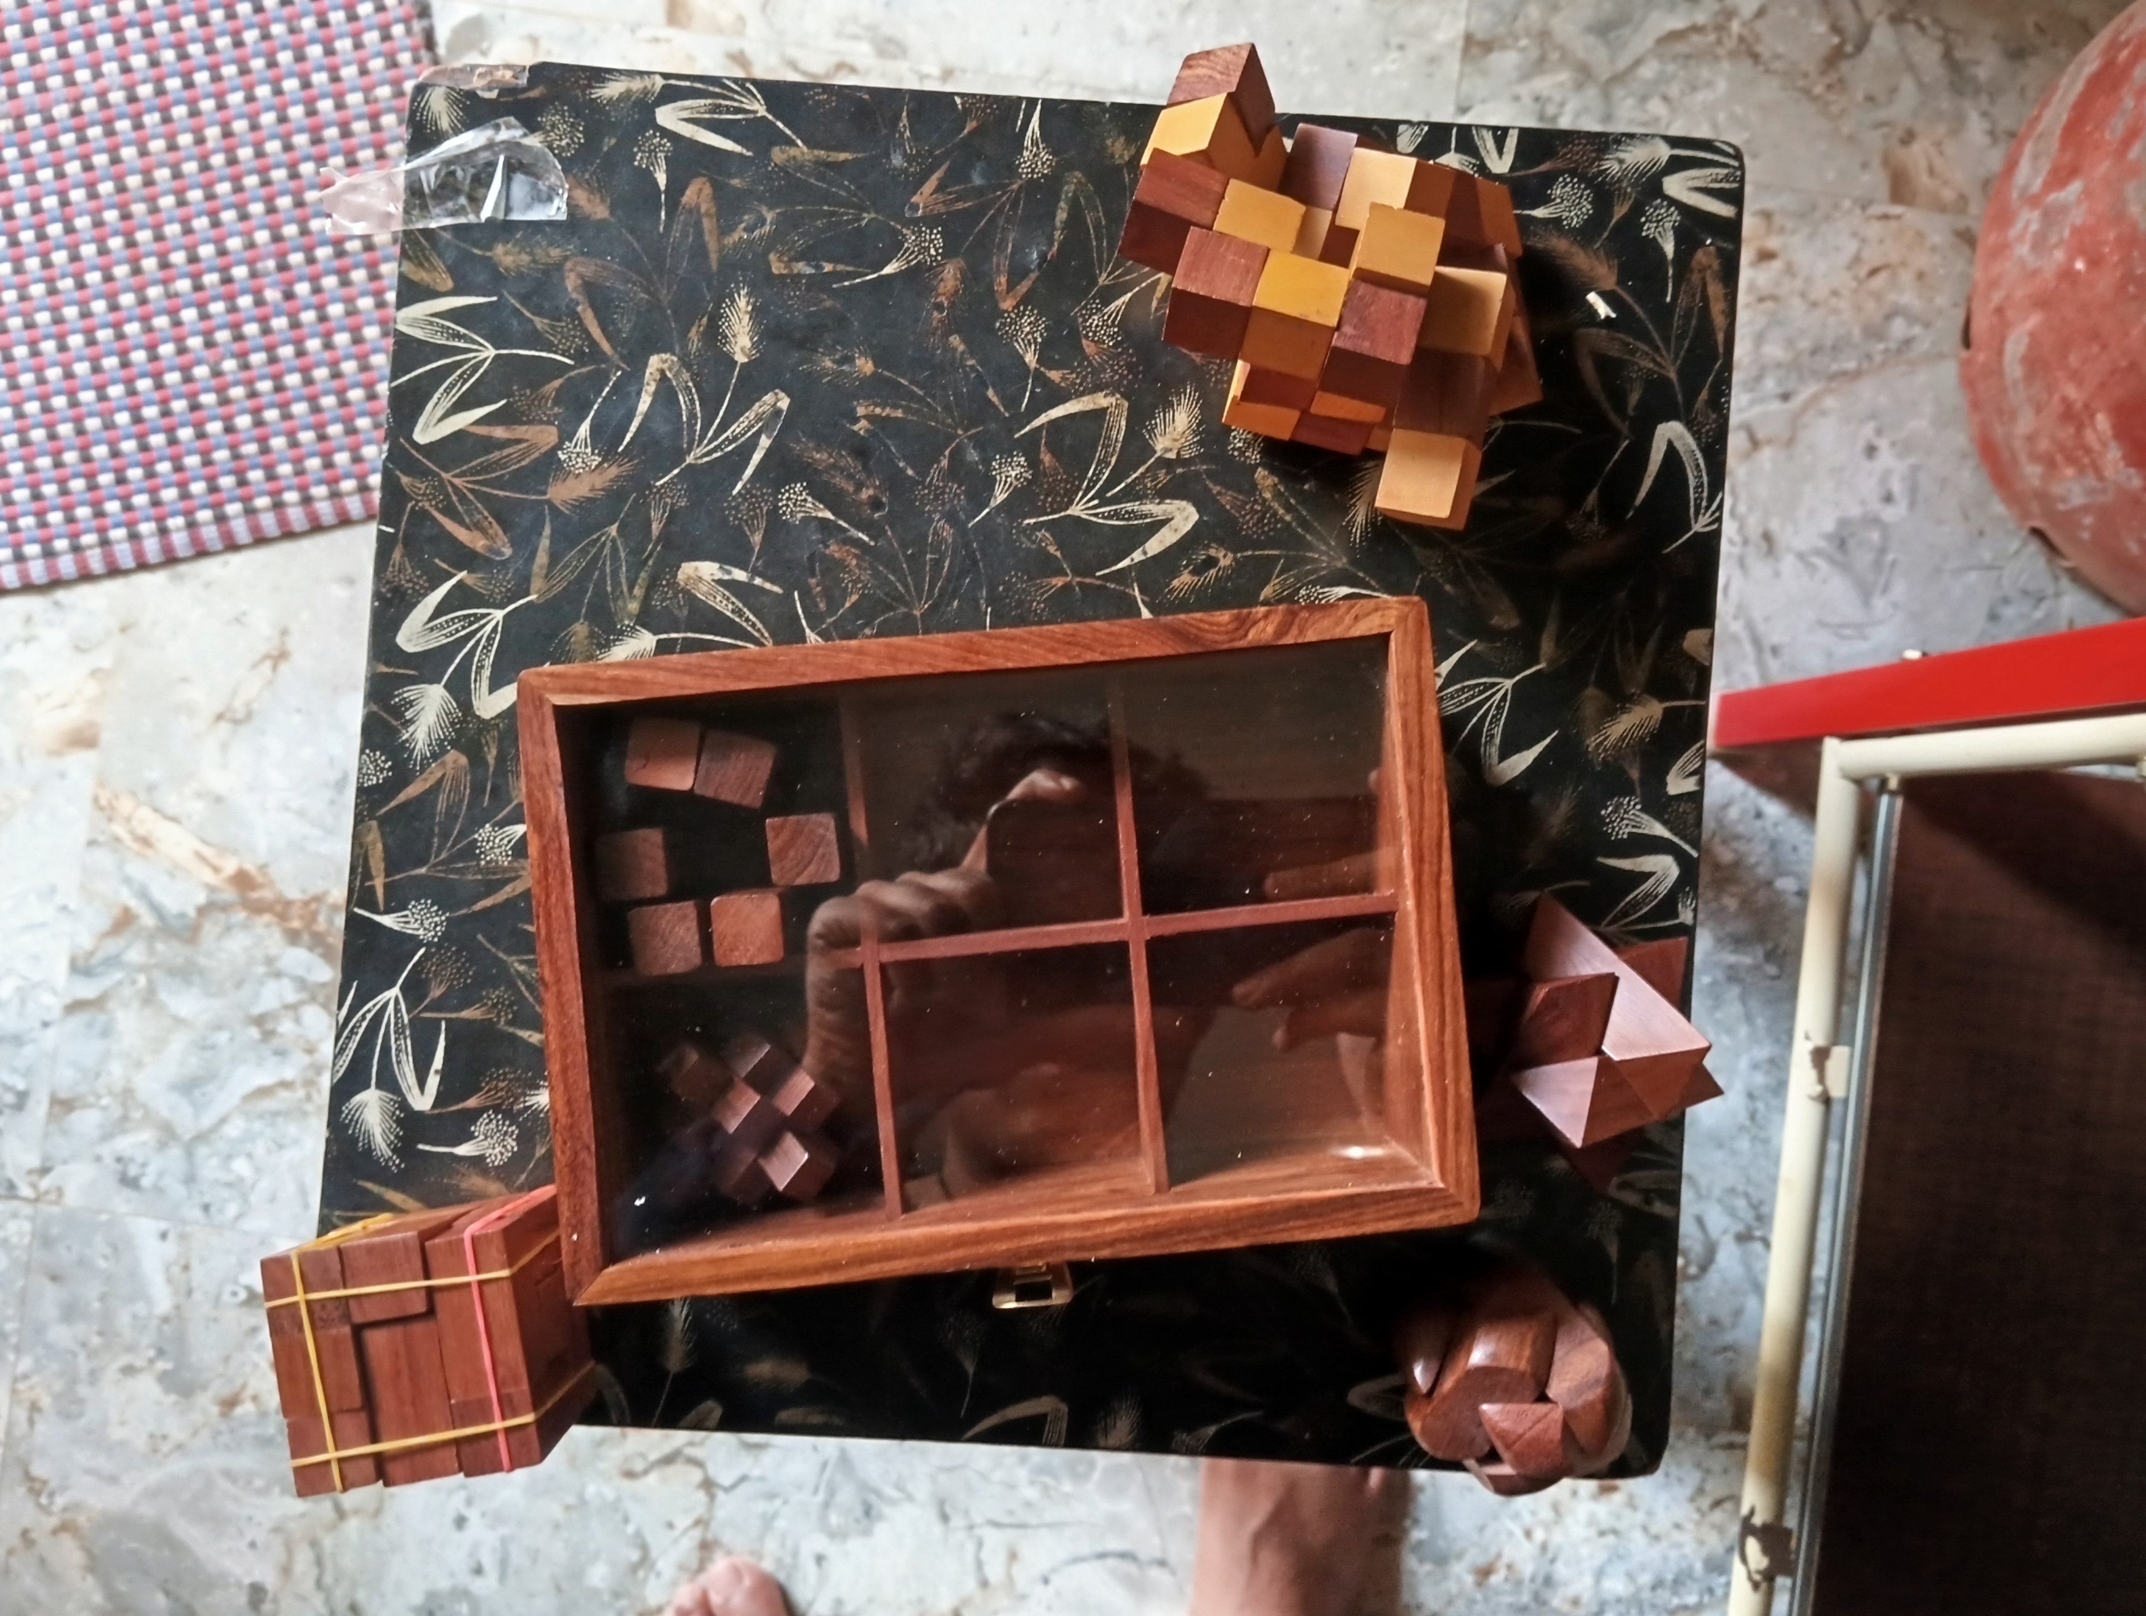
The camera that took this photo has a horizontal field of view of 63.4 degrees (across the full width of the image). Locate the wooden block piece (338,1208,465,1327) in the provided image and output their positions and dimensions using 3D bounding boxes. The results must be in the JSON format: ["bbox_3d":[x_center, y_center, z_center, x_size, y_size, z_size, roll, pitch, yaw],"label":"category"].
[{"bbox_3d":[-0.168,0.117,0.445,0.019,0.038,0.020,-8,89,-1],"label":"wooden block piece"}]

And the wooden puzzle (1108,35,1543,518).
[{"bbox_3d":[0.071,-0.128,0.454,0.118,0.080,0.101,15,89,-1],"label":"wooden puzzle"}]

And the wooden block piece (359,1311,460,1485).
[{"bbox_3d":[-0.162,0.146,0.445,0.019,0.034,0.038,-8,89,-1],"label":"wooden block piece"}]

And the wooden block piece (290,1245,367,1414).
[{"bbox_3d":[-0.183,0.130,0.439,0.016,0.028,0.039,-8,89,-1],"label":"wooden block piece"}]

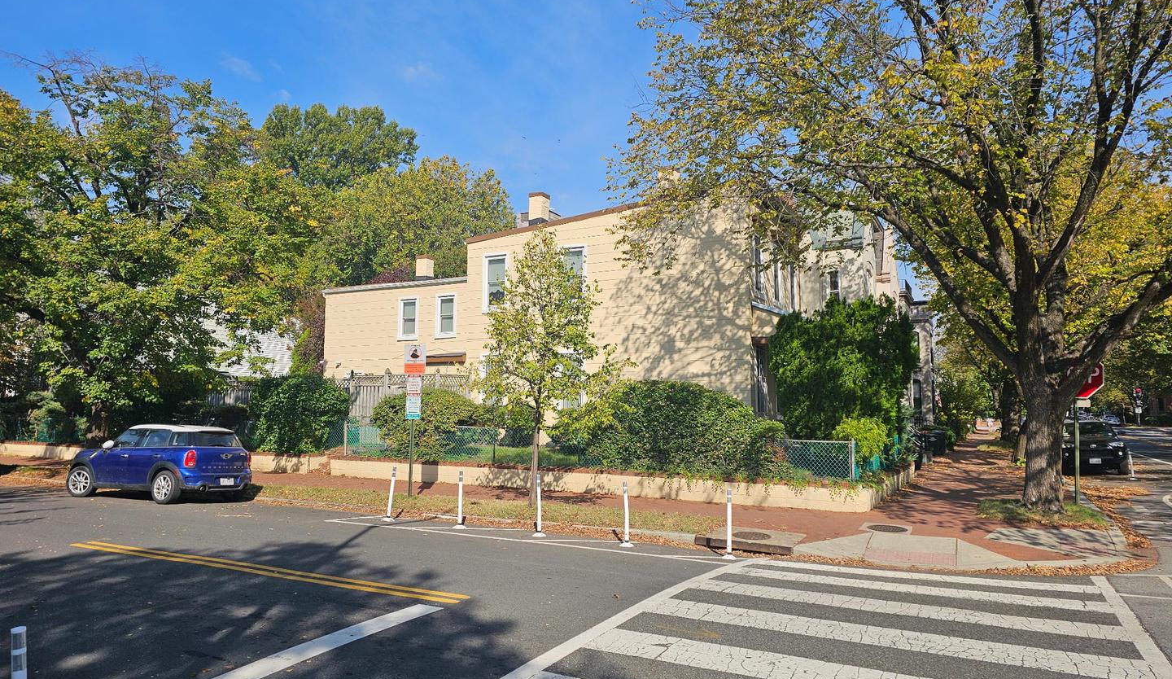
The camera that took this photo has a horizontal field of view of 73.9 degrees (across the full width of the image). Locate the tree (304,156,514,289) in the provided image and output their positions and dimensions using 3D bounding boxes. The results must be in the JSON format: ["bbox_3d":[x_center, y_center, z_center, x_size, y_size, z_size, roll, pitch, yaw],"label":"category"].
[{"bbox_3d":[-8.646,-2.195,38.000,10.300,13.790,10.300,-3,-6,27],"label":"tree"}]

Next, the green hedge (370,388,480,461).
[{"bbox_3d":[-4.114,2.187,19.852,2.900,1.800,2.200,-3,-6,27],"label":"green hedge"}]

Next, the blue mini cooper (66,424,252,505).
[{"bbox_3d":[-9.135,2.592,16.710,4.110,1.560,1.800,-2,-6,25],"label":"blue mini cooper"}]

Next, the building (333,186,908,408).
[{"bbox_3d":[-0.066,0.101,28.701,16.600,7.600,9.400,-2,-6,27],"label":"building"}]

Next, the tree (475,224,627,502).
[{"bbox_3d":[-0.678,0.493,14.981,2.802,5.290,2.662,0,-5,0],"label":"tree"}]

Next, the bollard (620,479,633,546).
[{"bbox_3d":[0.591,2.499,11.194,0.200,0.912,0.200,0,-5,0],"label":"bollard"}]

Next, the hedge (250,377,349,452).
[{"bbox_3d":[-8.194,2.150,22.300,2.450,2.280,1.400,-2,-6,27],"label":"hedge"}]

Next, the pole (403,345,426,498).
[{"bbox_3d":[-3.550,1.669,15.997,0.450,3.105,0.080,1,-5,-4],"label":"pole"}]

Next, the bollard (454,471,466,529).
[{"bbox_3d":[-2.089,2.659,12.972,0.180,0.925,0.180,0,-5,0],"label":"bollard"}]

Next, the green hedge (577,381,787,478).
[{"bbox_3d":[1.972,1.932,16.608,4.600,2.000,2.200,-3,-6,27],"label":"green hedge"}]

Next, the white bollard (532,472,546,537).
[{"bbox_3d":[-0.719,2.561,12.042,0.180,0.925,0.180,-3,-6,27],"label":"white bollard"}]

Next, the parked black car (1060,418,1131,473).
[{"bbox_3d":[16.719,3.514,25.952,1.850,1.680,4.600,-3,-6,27],"label":"parked black car"}]

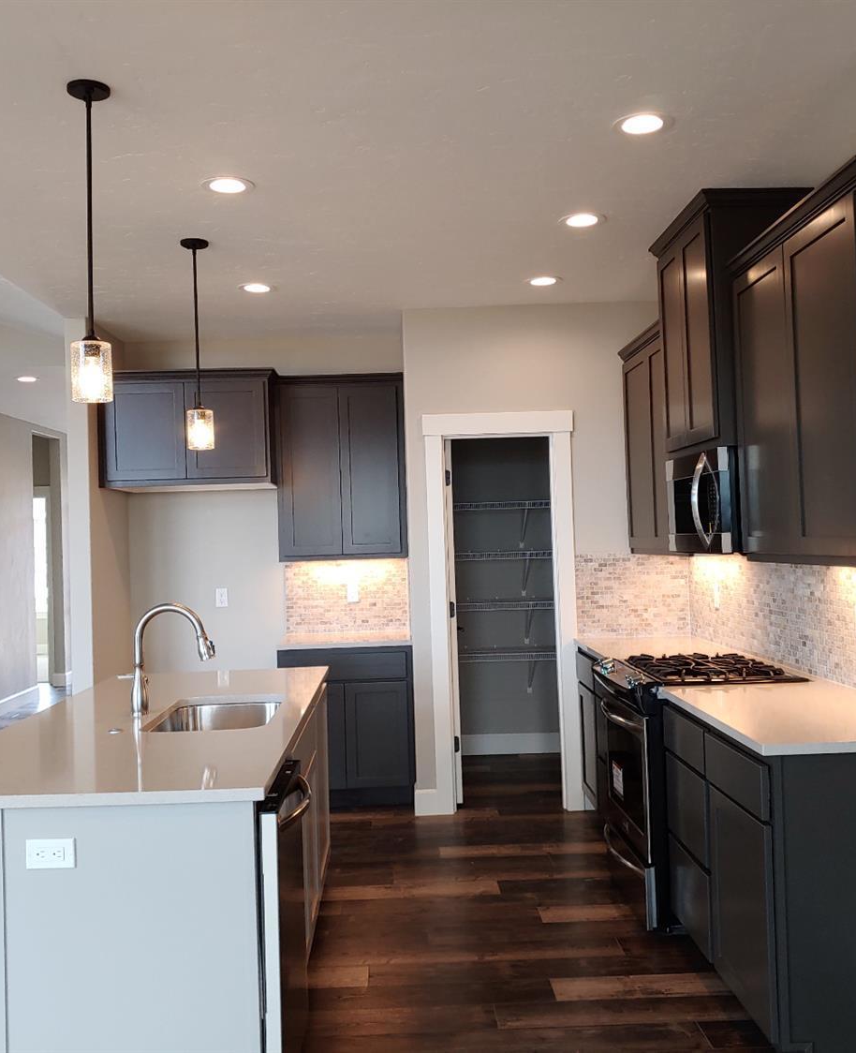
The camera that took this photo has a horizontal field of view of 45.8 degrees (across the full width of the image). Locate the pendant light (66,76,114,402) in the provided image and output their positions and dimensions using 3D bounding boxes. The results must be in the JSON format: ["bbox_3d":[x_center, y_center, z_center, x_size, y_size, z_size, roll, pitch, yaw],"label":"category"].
[{"bbox_3d":[-0.912,-0.761,2.745,0.118,0.853,0.118,-2,-1,-2],"label":"pendant light"}]

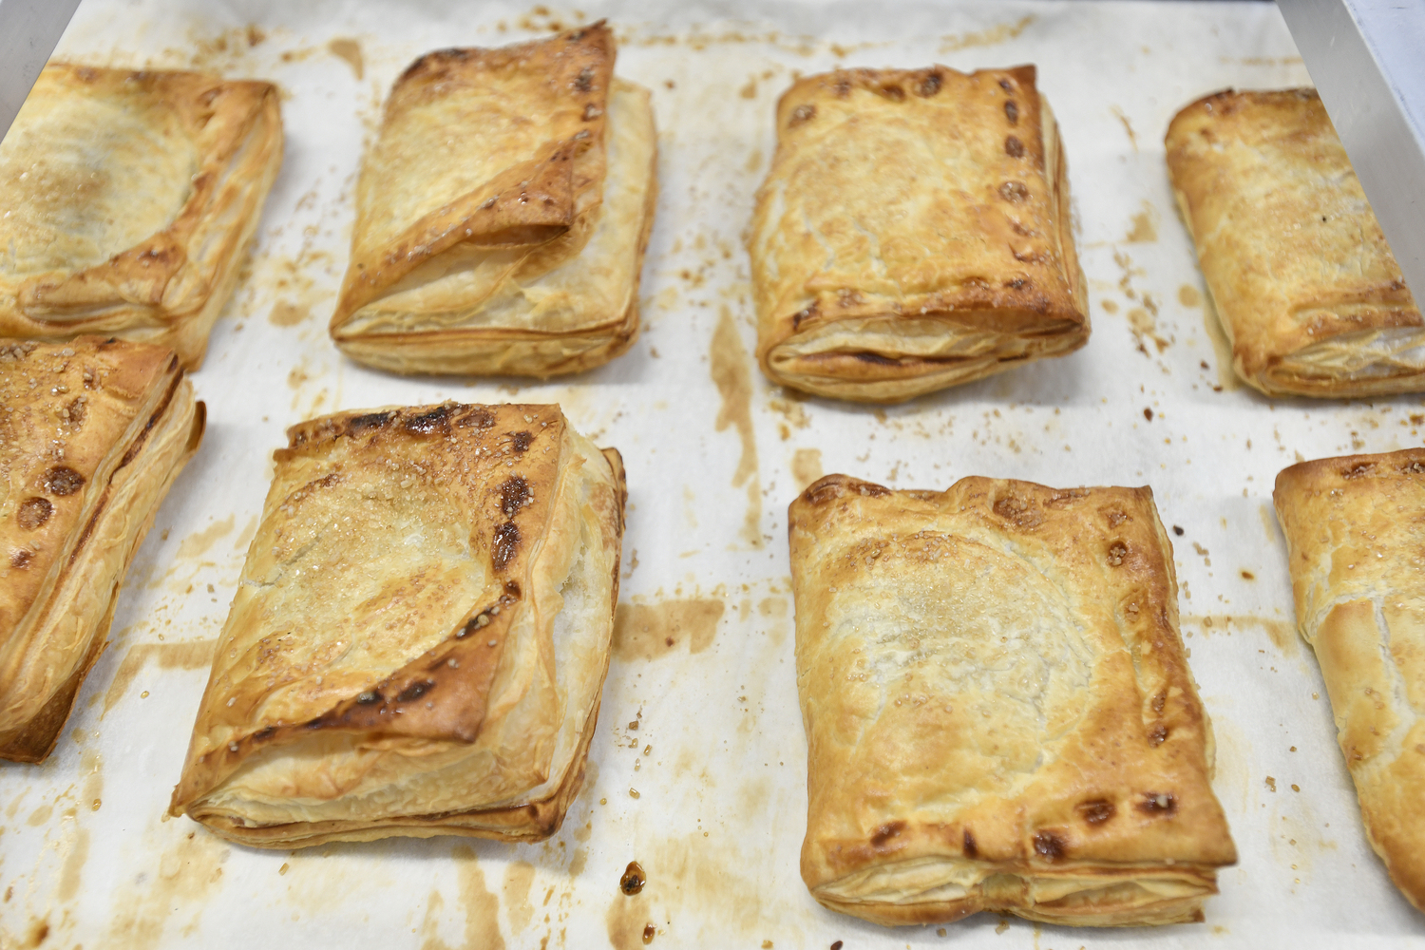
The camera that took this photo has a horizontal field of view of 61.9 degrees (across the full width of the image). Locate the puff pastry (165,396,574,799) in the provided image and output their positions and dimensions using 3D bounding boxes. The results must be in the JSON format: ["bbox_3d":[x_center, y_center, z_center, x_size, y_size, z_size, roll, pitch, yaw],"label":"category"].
[{"bbox_3d":[-0.088,0.033,0.335,0.092,0.020,0.113,3,56,2],"label":"puff pastry"}]

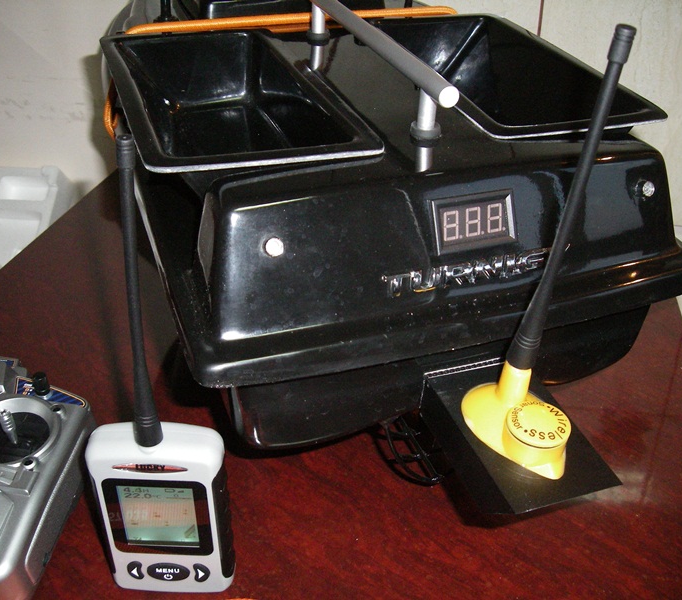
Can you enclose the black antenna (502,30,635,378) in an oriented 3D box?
[{"bbox_3d":[0.097,-0.033,0.382,0.014,0.181,0.014,-8,43,-16],"label":"black antenna"}]

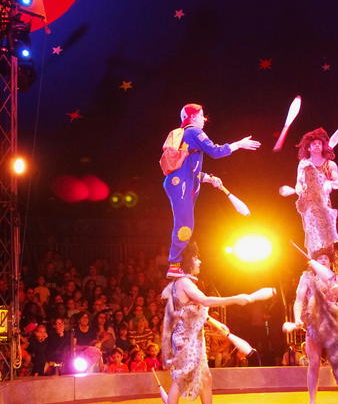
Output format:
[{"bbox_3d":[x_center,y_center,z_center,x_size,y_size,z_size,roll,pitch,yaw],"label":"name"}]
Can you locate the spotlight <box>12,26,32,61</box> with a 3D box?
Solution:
[{"bbox_3d":[-1.982,-2.158,8.800,0.280,0.450,0.300,0,0,-27],"label":"spotlight"}]

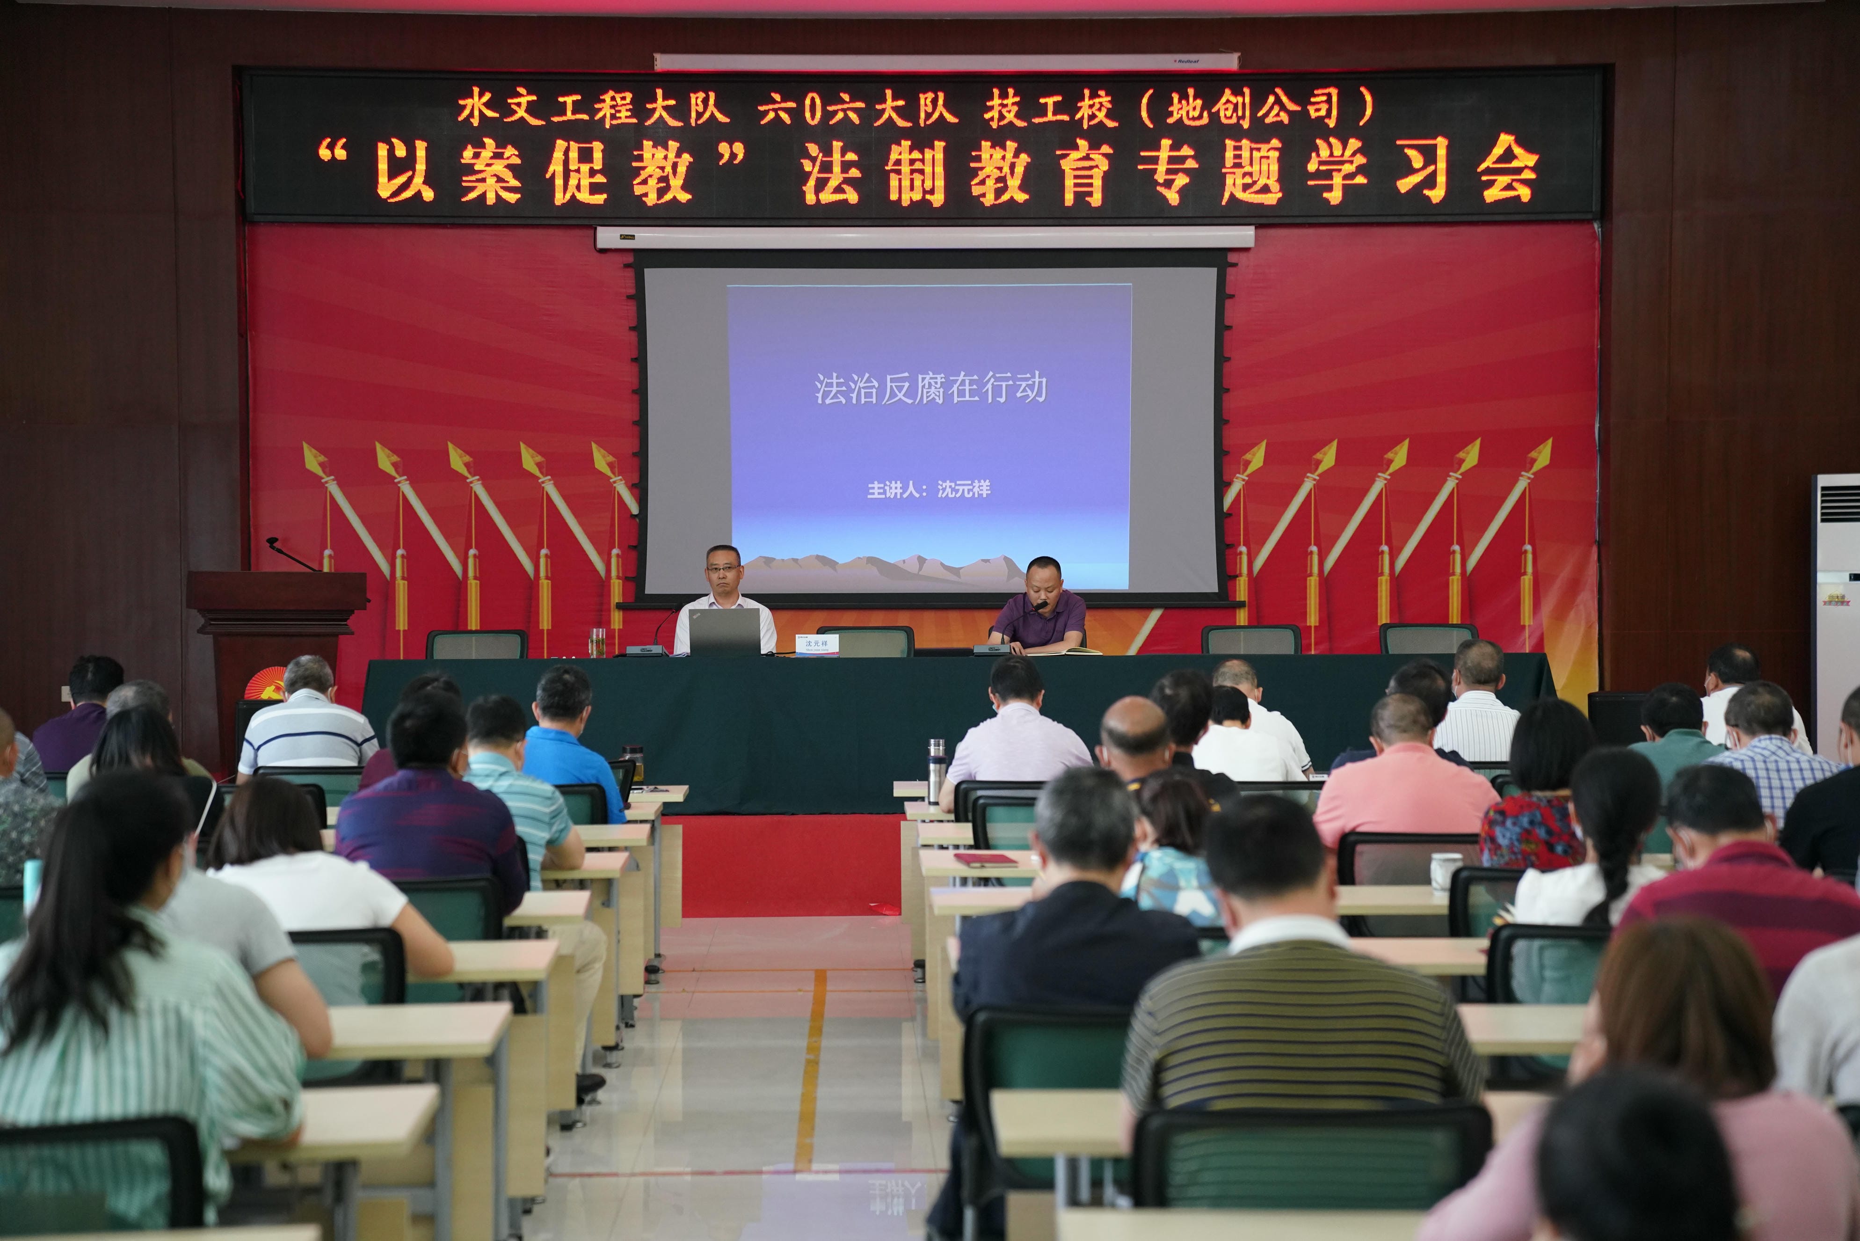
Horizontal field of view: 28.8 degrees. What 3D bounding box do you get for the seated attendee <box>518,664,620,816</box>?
[{"bbox_3d":[-1.413,0.799,14.100,0.490,1.270,0.760,0,0,-1],"label":"seated attendee"}]

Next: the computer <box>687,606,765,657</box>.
[{"bbox_3d":[-0.972,0.057,17.202,0.337,0.225,0.290,0,1,-1],"label":"computer"}]

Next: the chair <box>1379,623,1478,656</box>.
[{"bbox_3d":[2.436,0.446,17.630,0.490,0.870,0.570,0,1,-1],"label":"chair"}]

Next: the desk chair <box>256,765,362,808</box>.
[{"bbox_3d":[-2.333,0.989,13.810,0.490,0.885,0.570,0,1,-4],"label":"desk chair"}]

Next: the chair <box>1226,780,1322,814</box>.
[{"bbox_3d":[1.184,0.985,12.680,0.490,0.885,0.570,0,1,-1],"label":"chair"}]

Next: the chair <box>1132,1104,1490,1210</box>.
[{"bbox_3d":[0.526,1.099,5.316,0.510,0.850,0.550,0,1,-1],"label":"chair"}]

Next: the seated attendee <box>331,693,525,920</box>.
[{"bbox_3d":[-1.314,0.821,9.470,0.520,1.286,0.780,0,0,-1],"label":"seated attendee"}]

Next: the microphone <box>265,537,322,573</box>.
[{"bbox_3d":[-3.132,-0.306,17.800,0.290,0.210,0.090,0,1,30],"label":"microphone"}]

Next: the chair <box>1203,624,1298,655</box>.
[{"bbox_3d":[1.594,0.460,17.950,0.510,0.880,0.550,0,0,-1],"label":"chair"}]

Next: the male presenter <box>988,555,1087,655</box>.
[{"bbox_3d":[0.519,0.294,17.350,0.500,1.200,0.750,0,1,-1],"label":"male presenter"}]

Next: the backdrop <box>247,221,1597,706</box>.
[{"bbox_3d":[-0.050,-0.827,22.500,8.406,3.308,0.080,0,0,-1],"label":"backdrop"}]

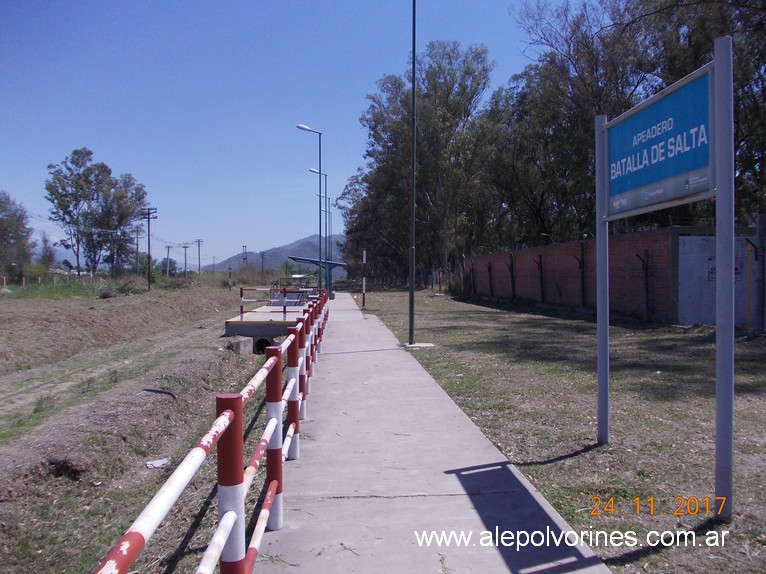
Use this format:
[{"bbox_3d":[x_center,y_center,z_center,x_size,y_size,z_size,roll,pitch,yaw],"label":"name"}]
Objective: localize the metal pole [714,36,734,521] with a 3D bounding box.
[{"bbox_3d":[2.210,-0.060,4.010,0.105,3.100,0.105,0,1,-4],"label":"metal pole"}]

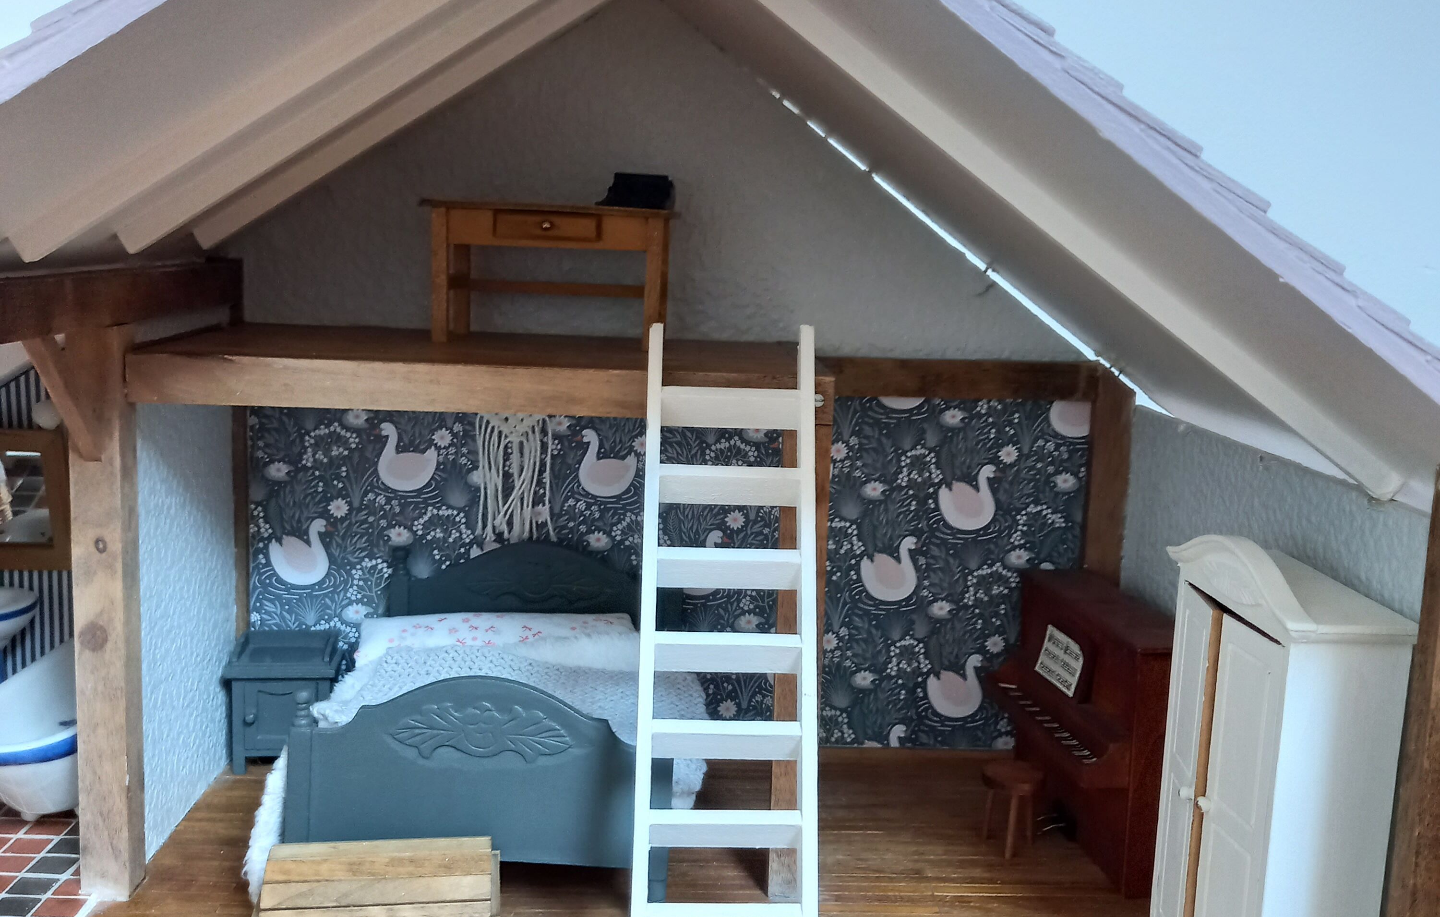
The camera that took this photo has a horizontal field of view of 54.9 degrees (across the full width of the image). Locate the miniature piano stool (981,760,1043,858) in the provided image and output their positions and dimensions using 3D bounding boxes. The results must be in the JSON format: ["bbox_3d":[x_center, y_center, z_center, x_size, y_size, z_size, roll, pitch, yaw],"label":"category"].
[{"bbox_3d":[0.130,0.157,0.622,0.028,0.037,0.028,2,8,-2],"label":"miniature piano stool"}]

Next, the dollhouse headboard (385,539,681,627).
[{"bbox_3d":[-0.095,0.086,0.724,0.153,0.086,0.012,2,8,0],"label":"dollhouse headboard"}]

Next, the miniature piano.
[{"bbox_3d":[0.171,0.121,0.645,0.058,0.106,0.146,1,8,-6],"label":"miniature piano"}]

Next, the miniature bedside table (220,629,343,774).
[{"bbox_3d":[-0.215,0.122,0.695,0.058,0.061,0.051,2,8,-2],"label":"miniature bedside table"}]

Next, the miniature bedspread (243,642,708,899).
[{"bbox_3d":[-0.097,0.131,0.629,0.182,0.072,0.125,2,8,0],"label":"miniature bedspread"}]

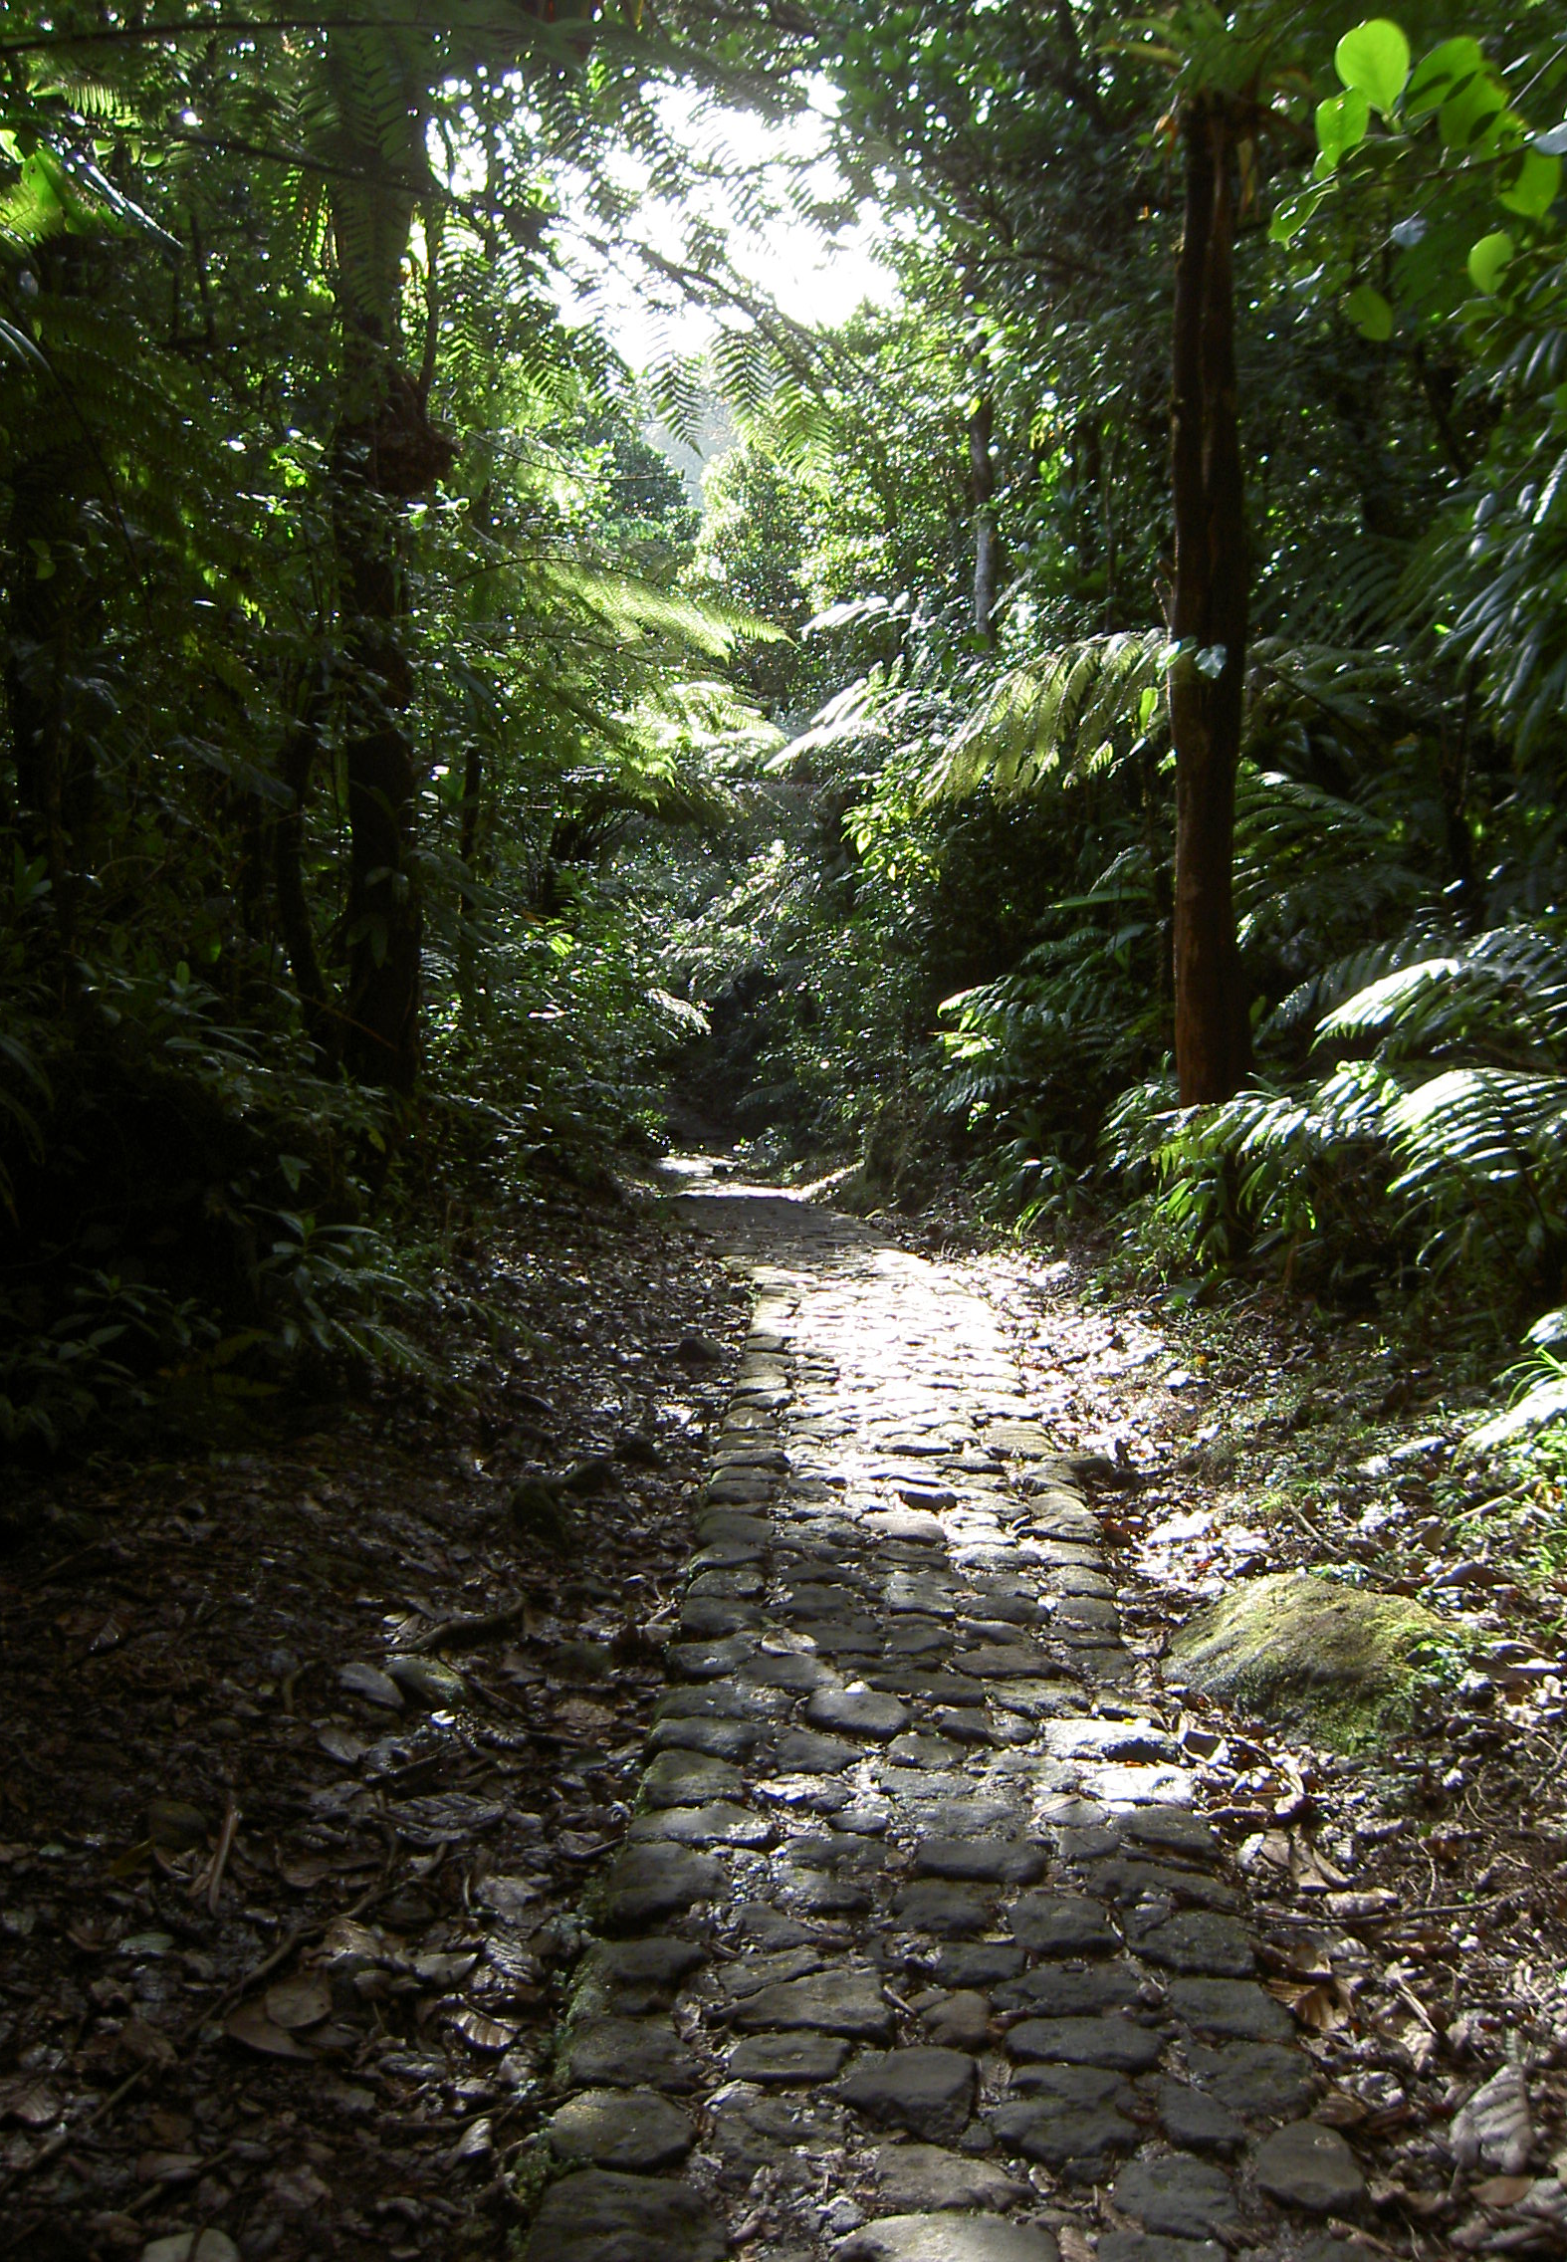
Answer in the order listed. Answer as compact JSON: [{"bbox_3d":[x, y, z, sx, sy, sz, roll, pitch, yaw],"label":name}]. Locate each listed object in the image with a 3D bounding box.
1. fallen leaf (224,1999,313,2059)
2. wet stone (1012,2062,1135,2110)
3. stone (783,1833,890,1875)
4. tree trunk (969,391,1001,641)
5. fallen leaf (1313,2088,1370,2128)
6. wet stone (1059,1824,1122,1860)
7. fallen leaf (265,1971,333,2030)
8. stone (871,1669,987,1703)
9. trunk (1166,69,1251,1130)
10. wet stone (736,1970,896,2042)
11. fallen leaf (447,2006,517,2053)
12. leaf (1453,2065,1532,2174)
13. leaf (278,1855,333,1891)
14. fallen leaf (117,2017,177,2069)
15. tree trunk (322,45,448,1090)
[{"bbox_3d":[-0.742,1.294,3.200,0.150,0.030,0.090,11,16,42],"label":"fallen leaf"},{"bbox_3d":[0.377,1.258,2.911,0.155,0.050,0.095,0,5,0],"label":"wet stone"},{"bbox_3d":[0.084,1.192,3.643,0.170,0.050,0.115,0,5,0],"label":"stone"},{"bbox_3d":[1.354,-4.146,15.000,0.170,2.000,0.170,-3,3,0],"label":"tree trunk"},{"bbox_3d":[0.723,1.266,2.881,0.075,0.025,0.075,1,5,14],"label":"fallen leaf"},{"bbox_3d":[0.497,1.159,3.620,0.100,0.040,0.105,0,6,0],"label":"wet stone"},{"bbox_3d":[-0.707,1.267,3.240,0.090,0.030,0.120,8,18,26],"label":"fallen leaf"},{"bbox_3d":[0.289,1.119,4.458,0.220,0.055,0.135,0,5,0],"label":"stone"},{"bbox_3d":[1.614,-1.801,8.400,0.280,4.200,0.280,0,5,0],"label":"trunk"},{"bbox_3d":[0.040,1.212,3.080,0.210,0.070,0.140,-1,6,-6],"label":"wet stone"},{"bbox_3d":[-0.430,1.282,3.170,0.110,0.040,0.075,16,27,36],"label":"fallen leaf"},{"bbox_3d":[0.879,1.228,2.760,0.100,0.040,0.180,7,22,17],"label":"leaf"},{"bbox_3d":[-0.796,1.233,3.695,0.090,0.030,0.085,-1,5,-11],"label":"leaf"},{"bbox_3d":[-0.895,1.284,3.126,0.065,0.025,0.120,-3,5,-35],"label":"fallen leaf"},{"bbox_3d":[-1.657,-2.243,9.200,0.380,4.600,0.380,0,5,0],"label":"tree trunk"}]

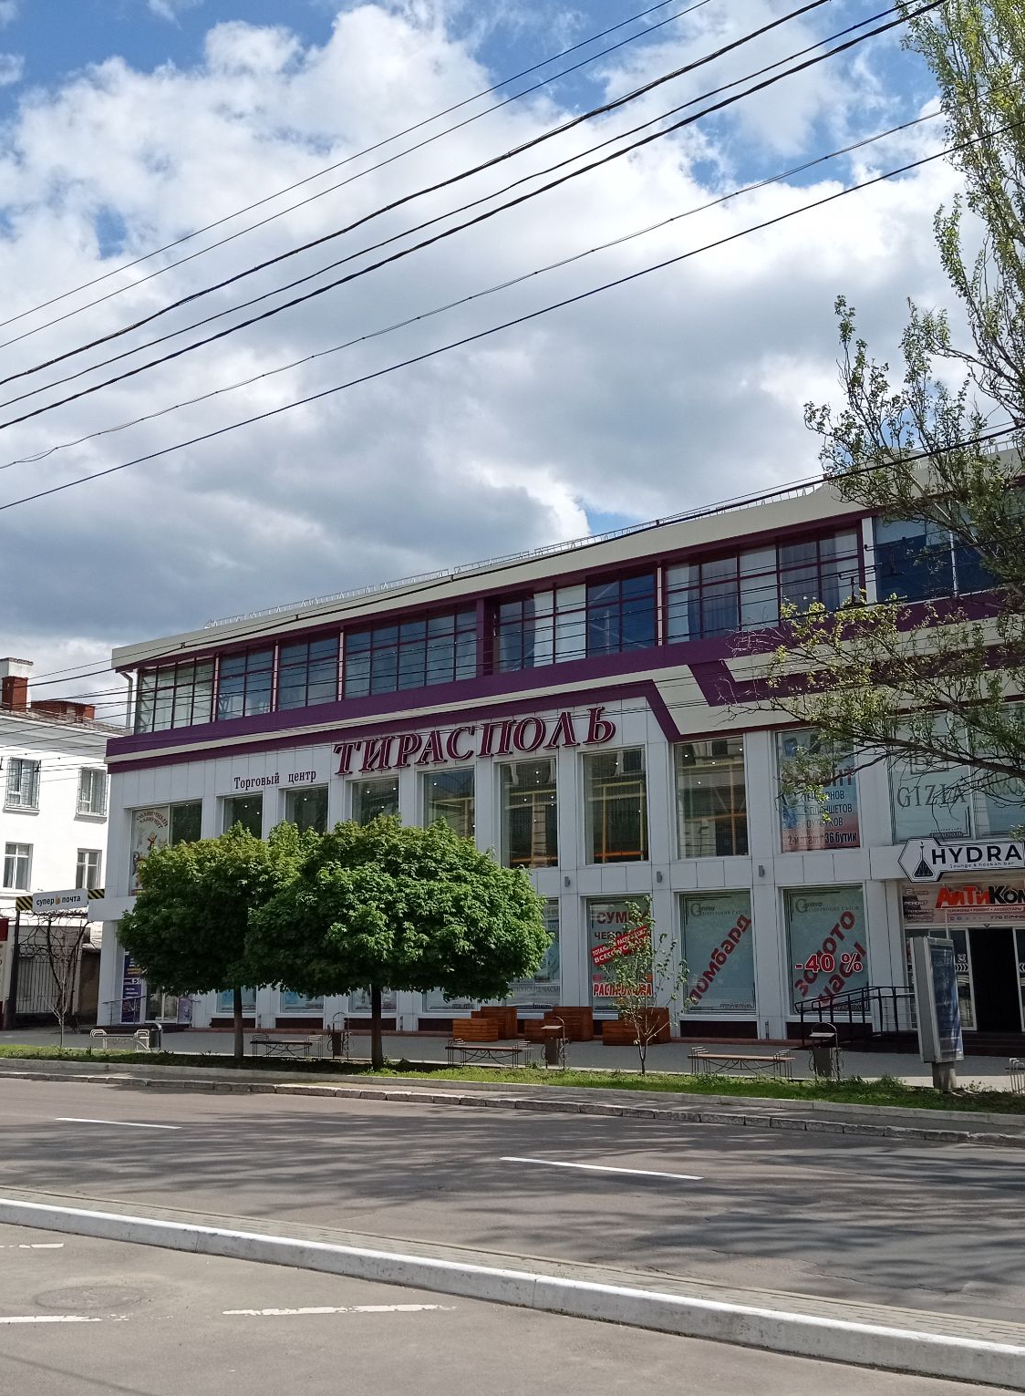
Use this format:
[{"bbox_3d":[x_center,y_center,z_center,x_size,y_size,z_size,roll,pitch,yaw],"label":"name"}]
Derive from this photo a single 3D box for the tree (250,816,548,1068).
[{"bbox_3d":[-2.151,4.690,29.027,5.600,4.750,5.200,0,-11,0],"label":"tree"}]

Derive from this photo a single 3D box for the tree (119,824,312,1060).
[{"bbox_3d":[-5.907,5.195,32.243,4.800,5.000,4.600,0,-11,0],"label":"tree"}]

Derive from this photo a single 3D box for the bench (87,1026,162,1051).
[{"bbox_3d":[-9.641,8.441,37.381,1.950,0.560,0.550,-8,-13,37],"label":"bench"}]

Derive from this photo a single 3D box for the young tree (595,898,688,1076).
[{"bbox_3d":[2.274,5.062,26.596,1.650,3.050,1.500,0,-11,0],"label":"young tree"}]

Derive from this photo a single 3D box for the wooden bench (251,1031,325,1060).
[{"bbox_3d":[-4.988,7.656,33.341,1.800,0.550,0.520,-8,-13,37],"label":"wooden bench"}]

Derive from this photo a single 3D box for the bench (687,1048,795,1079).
[{"bbox_3d":[3.901,6.215,25.694,1.750,0.460,0.500,-8,-13,37],"label":"bench"}]

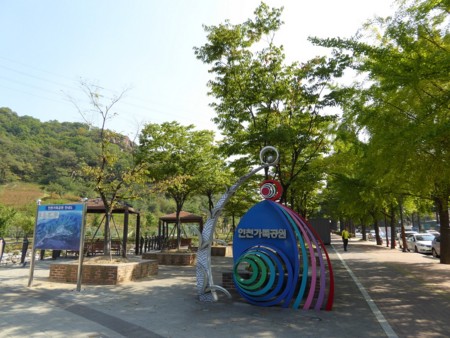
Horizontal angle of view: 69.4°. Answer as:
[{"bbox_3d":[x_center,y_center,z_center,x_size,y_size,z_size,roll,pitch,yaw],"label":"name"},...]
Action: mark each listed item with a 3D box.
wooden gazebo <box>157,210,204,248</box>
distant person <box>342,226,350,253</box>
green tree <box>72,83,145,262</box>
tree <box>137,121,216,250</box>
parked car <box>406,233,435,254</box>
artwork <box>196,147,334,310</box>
[{"bbox_3d":[-3.500,4.892,26.350,3.400,3.000,3.400,-2,-11,10],"label":"wooden gazebo"},{"bbox_3d":[8.250,4.781,22.100,0.520,1.690,0.360,0,-10,2],"label":"distant person"},{"bbox_3d":[-4.000,0.017,11.484,2.700,6.200,2.600,-3,-11,16],"label":"green tree"},{"bbox_3d":[-2.300,0.820,16.319,4.000,6.400,4.000,0,-10,0],"label":"tree"},{"bbox_3d":[15.100,5.689,25.289,1.720,1.450,4.300,-3,-11,16],"label":"parked car"},{"bbox_3d":[0.770,1.186,6.981,2.850,3.320,0.800,-3,-11,16],"label":"artwork"}]

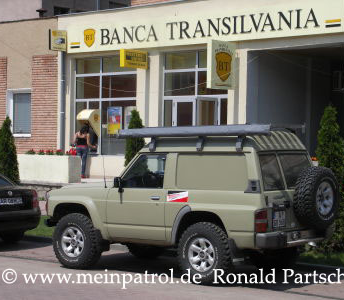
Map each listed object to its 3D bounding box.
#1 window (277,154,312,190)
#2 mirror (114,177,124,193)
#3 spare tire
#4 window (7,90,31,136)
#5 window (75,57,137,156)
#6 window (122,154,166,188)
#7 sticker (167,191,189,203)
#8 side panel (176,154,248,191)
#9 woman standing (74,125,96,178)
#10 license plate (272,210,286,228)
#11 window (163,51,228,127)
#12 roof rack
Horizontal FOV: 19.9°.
[{"bbox_3d":[1.696,0.287,13.115,0.120,0.450,0.778,1,0,40],"label":"window"},{"bbox_3d":[-0.731,0.480,13.675,0.090,0.220,0.150,1,0,40],"label":"mirror"},{"bbox_3d":[1.889,0.637,12.909,0.280,0.820,0.820,1,0,40],"label":"spare tire"},{"bbox_3d":[-4.886,-1.202,31.494,1.109,1.530,0.200,1,0,39],"label":"window"},{"bbox_3d":[-1.976,-1.319,29.112,2.472,2.920,0.150,1,0,39],"label":"window"},{"bbox_3d":[-0.397,0.298,13.616,0.789,0.460,0.100,1,0,40],"label":"window"},{"bbox_3d":[0.079,0.625,13.126,0.364,0.150,0.015,1,0,40],"label":"sticker"},{"bbox_3d":[0.510,0.281,12.842,1.155,0.460,0.090,1,0,40],"label":"side panel"},{"bbox_3d":[-2.578,0.054,29.200,0.580,1.600,0.450,1,0,39],"label":"woman standing"},{"bbox_3d":[1.383,0.888,12.587,0.025,0.210,0.290,1,0,40],"label":"license plate"},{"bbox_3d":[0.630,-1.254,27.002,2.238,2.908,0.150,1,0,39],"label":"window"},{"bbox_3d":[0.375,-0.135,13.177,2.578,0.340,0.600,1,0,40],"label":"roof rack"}]

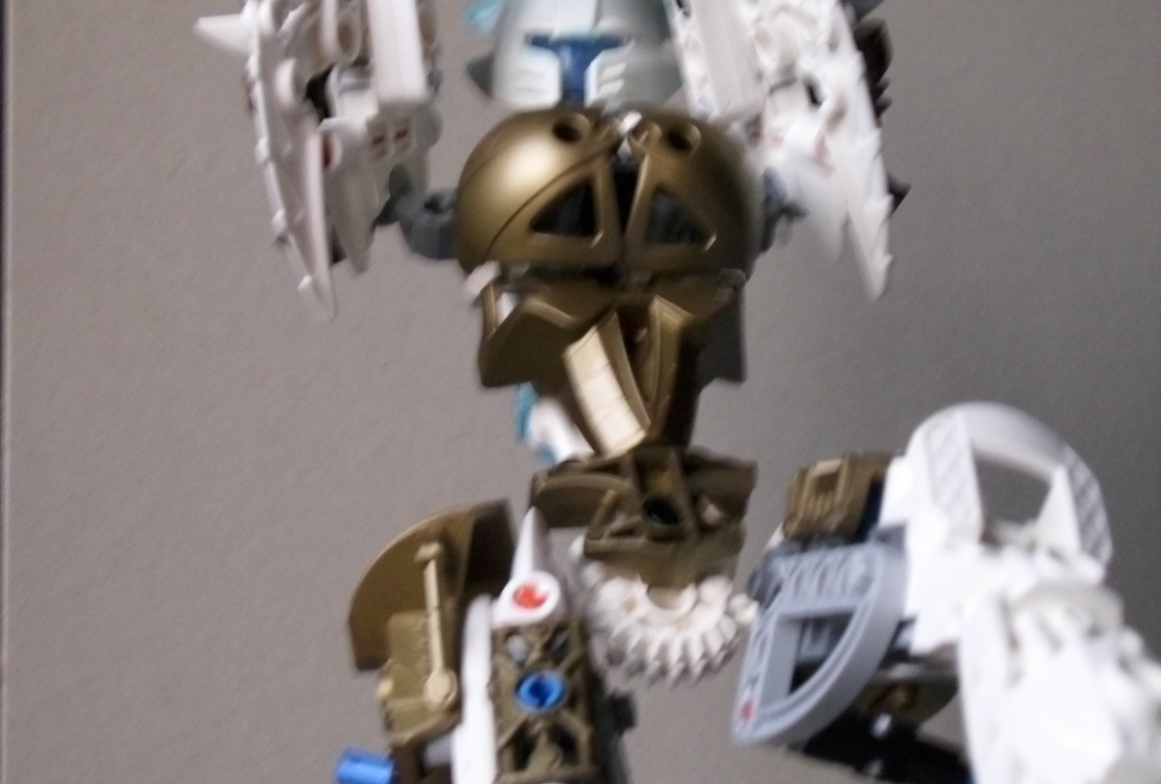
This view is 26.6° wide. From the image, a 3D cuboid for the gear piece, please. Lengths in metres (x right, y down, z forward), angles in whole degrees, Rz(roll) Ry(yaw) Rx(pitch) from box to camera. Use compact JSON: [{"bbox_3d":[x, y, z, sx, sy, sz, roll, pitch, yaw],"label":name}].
[{"bbox_3d":[0.012,0.031,0.348,0.024,0.024,0.009,0,-38,0],"label":"gear piece"}]

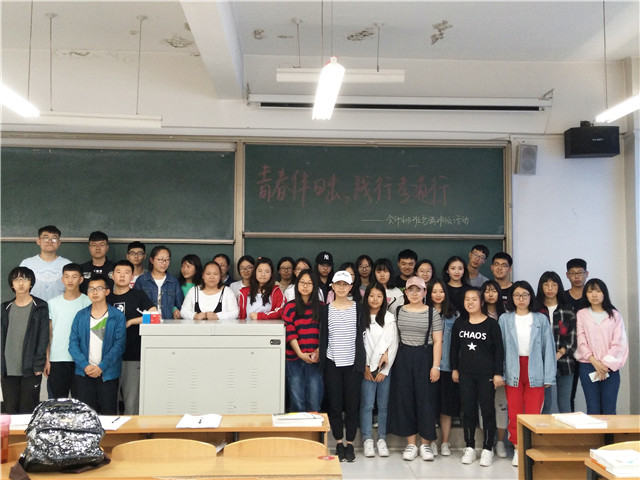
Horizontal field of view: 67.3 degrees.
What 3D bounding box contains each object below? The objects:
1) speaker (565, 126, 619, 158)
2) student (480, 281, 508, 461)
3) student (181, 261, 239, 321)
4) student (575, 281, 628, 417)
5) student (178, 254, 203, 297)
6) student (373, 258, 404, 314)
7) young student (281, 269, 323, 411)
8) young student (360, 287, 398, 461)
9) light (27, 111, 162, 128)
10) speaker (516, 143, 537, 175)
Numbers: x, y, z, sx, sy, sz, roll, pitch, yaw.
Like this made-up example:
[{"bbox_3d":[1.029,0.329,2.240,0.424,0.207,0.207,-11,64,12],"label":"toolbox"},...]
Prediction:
[{"bbox_3d":[2.999,-1.075,5.300,0.520,0.285,0.270,0,0,12],"label":"speaker"},{"bbox_3d":[1.593,1.185,4.465,0.430,1.623,0.300,0,-3,10],"label":"student"},{"bbox_3d":[-1.188,1.021,5.162,0.600,1.574,0.420,1,-2,-5],"label":"student"},{"bbox_3d":[2.644,1.182,4.465,0.450,1.645,0.280,-1,-3,17],"label":"student"},{"bbox_3d":[-1.528,1.017,5.604,0.430,1.684,0.280,1,-3,-5],"label":"student"},{"bbox_3d":[0.638,0.996,4.763,0.430,1.614,0.280,0,-2,3],"label":"student"},{"bbox_3d":[-0.153,1.139,4.537,0.420,1.718,0.290,1,-2,-6],"label":"young student"},{"bbox_3d":[0.545,1.194,4.444,0.390,1.588,0.320,0,-3,0],"label":"young student"},{"bbox_3d":[-2.134,-1.142,4.565,1.237,0.100,0.120,2,-2,-3],"label":"light"},{"bbox_3d":[2.400,-0.938,5.600,0.200,0.330,0.150,0,8,-2],"label":"speaker"}]

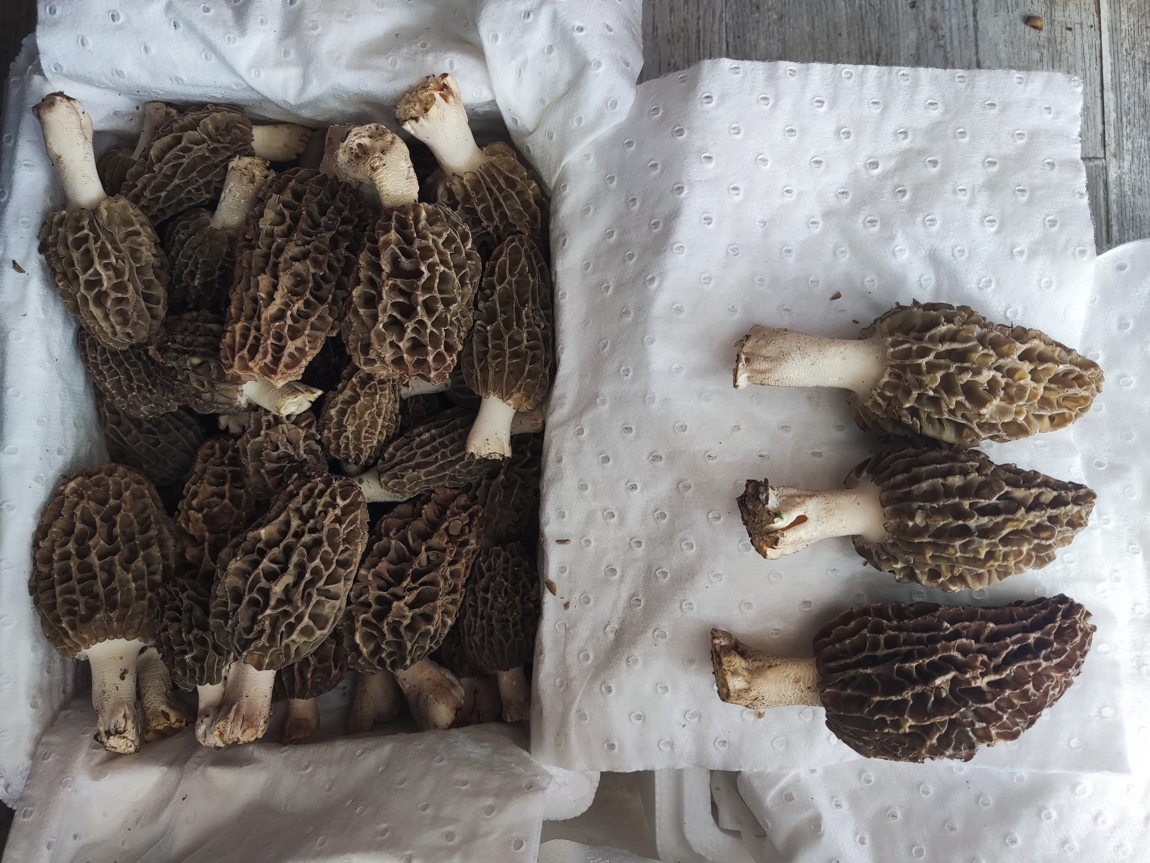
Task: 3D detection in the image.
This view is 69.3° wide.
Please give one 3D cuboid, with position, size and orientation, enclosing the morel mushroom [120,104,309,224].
[{"bbox_3d":[-0.153,-0.113,0.355,0.085,0.041,0.041,-20,90,6],"label":"morel mushroom"}]

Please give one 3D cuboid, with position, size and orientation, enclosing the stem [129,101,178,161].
[{"bbox_3d":[-0.189,-0.133,0.371,0.015,0.015,0.033,25,107,0],"label":"stem"}]

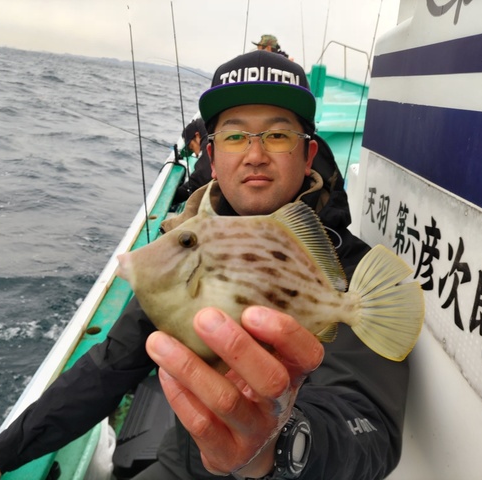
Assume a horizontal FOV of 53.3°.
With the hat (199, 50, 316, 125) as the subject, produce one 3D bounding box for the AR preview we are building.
[{"bbox_3d":[0.031,-0.246,0.792,0.173,0.130,0.262,0,-9,3],"label":"hat"}]

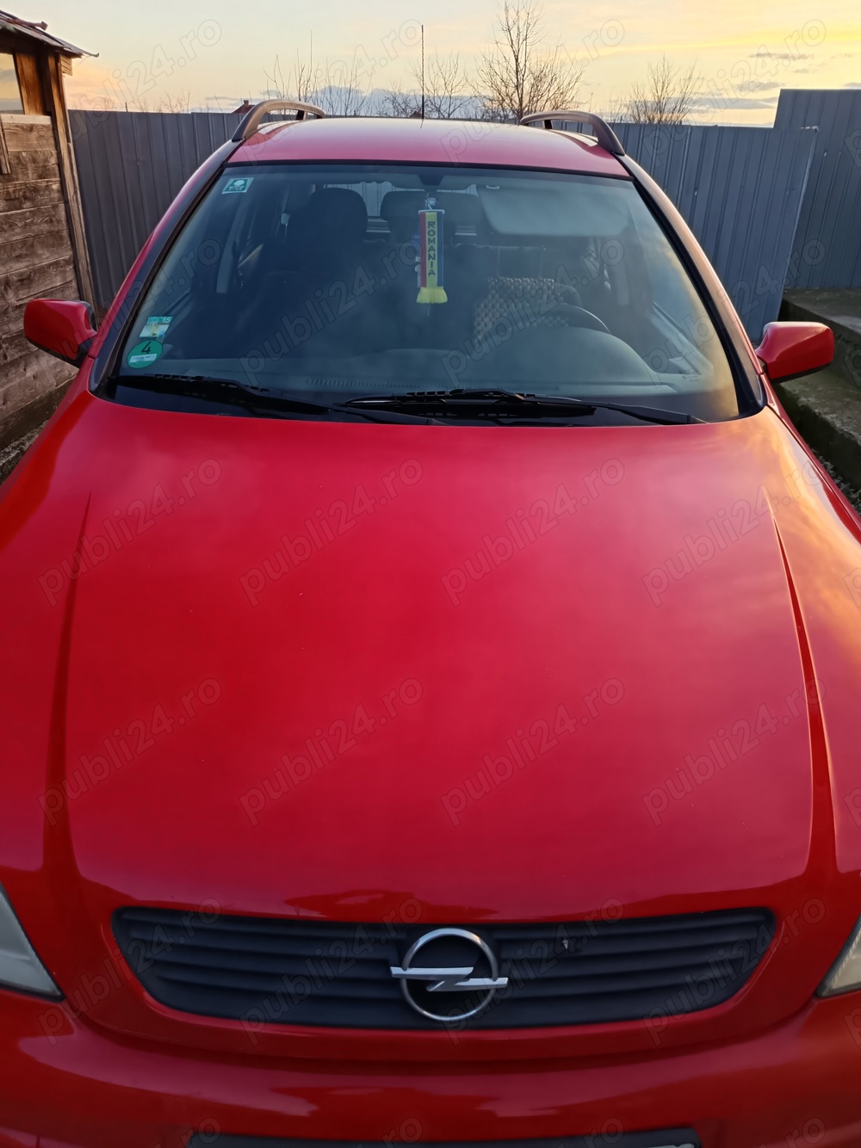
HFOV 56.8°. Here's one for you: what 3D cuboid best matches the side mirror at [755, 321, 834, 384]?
[{"bbox_3d":[0.899,-0.554,1.982,0.185,0.145,0.115,1,28,-2],"label":"side mirror"}]

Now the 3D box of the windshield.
[{"bbox_3d":[0.006,-0.709,1.889,1.380,0.160,0.980,1,54,-2],"label":"windshield"}]

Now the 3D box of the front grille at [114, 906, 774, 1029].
[{"bbox_3d":[0.019,0.419,0.831,0.700,0.130,0.075,1,0,-2],"label":"front grille"}]

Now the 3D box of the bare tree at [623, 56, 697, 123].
[{"bbox_3d":[6.013,-11.856,21.513,2.100,3.600,2.100,1,28,-2],"label":"bare tree"}]

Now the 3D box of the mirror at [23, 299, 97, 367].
[{"bbox_3d":[-0.893,-0.585,1.928,0.185,0.145,0.115,1,28,-2],"label":"mirror"}]

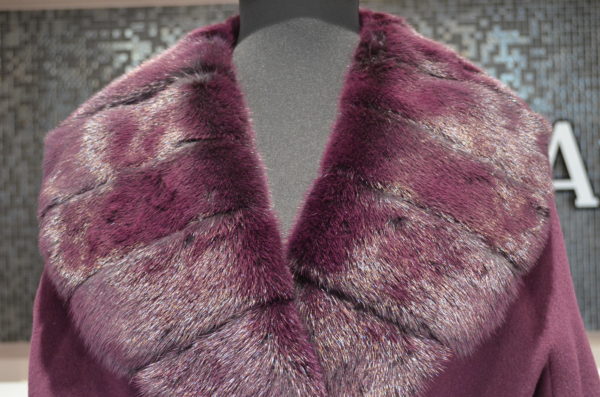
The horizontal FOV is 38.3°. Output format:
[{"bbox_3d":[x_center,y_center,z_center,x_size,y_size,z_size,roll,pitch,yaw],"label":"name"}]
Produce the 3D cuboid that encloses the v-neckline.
[{"bbox_3d":[-0.002,-0.067,0.830,0.140,0.228,0.080,0,2,0],"label":"v-neckline"}]

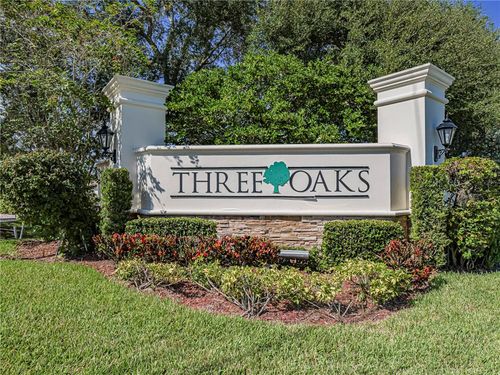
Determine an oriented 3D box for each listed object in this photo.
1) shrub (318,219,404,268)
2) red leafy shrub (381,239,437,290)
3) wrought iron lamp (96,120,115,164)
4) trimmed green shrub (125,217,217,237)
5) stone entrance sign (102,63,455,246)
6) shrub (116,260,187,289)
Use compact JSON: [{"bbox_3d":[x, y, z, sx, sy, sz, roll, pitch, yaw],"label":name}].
[{"bbox_3d":[1.620,0.830,4.930,1.280,0.620,0.700,0,0,4],"label":"shrub"},{"bbox_3d":[2.010,0.940,4.050,0.680,0.560,0.600,0,0,4],"label":"red leafy shrub"},{"bbox_3d":[-3.180,-1.030,7.000,0.460,0.920,0.370,0,0,-35],"label":"wrought iron lamp"},{"bbox_3d":[-1.310,0.800,5.200,1.460,0.600,0.700,0,0,4],"label":"trimmed green shrub"},{"bbox_3d":[0.387,-0.630,6.670,7.800,3.380,2.050,0,0,4],"label":"stone entrance sign"},{"bbox_3d":[-1.190,1.050,3.850,0.800,0.350,0.480,0,0,4],"label":"shrub"}]

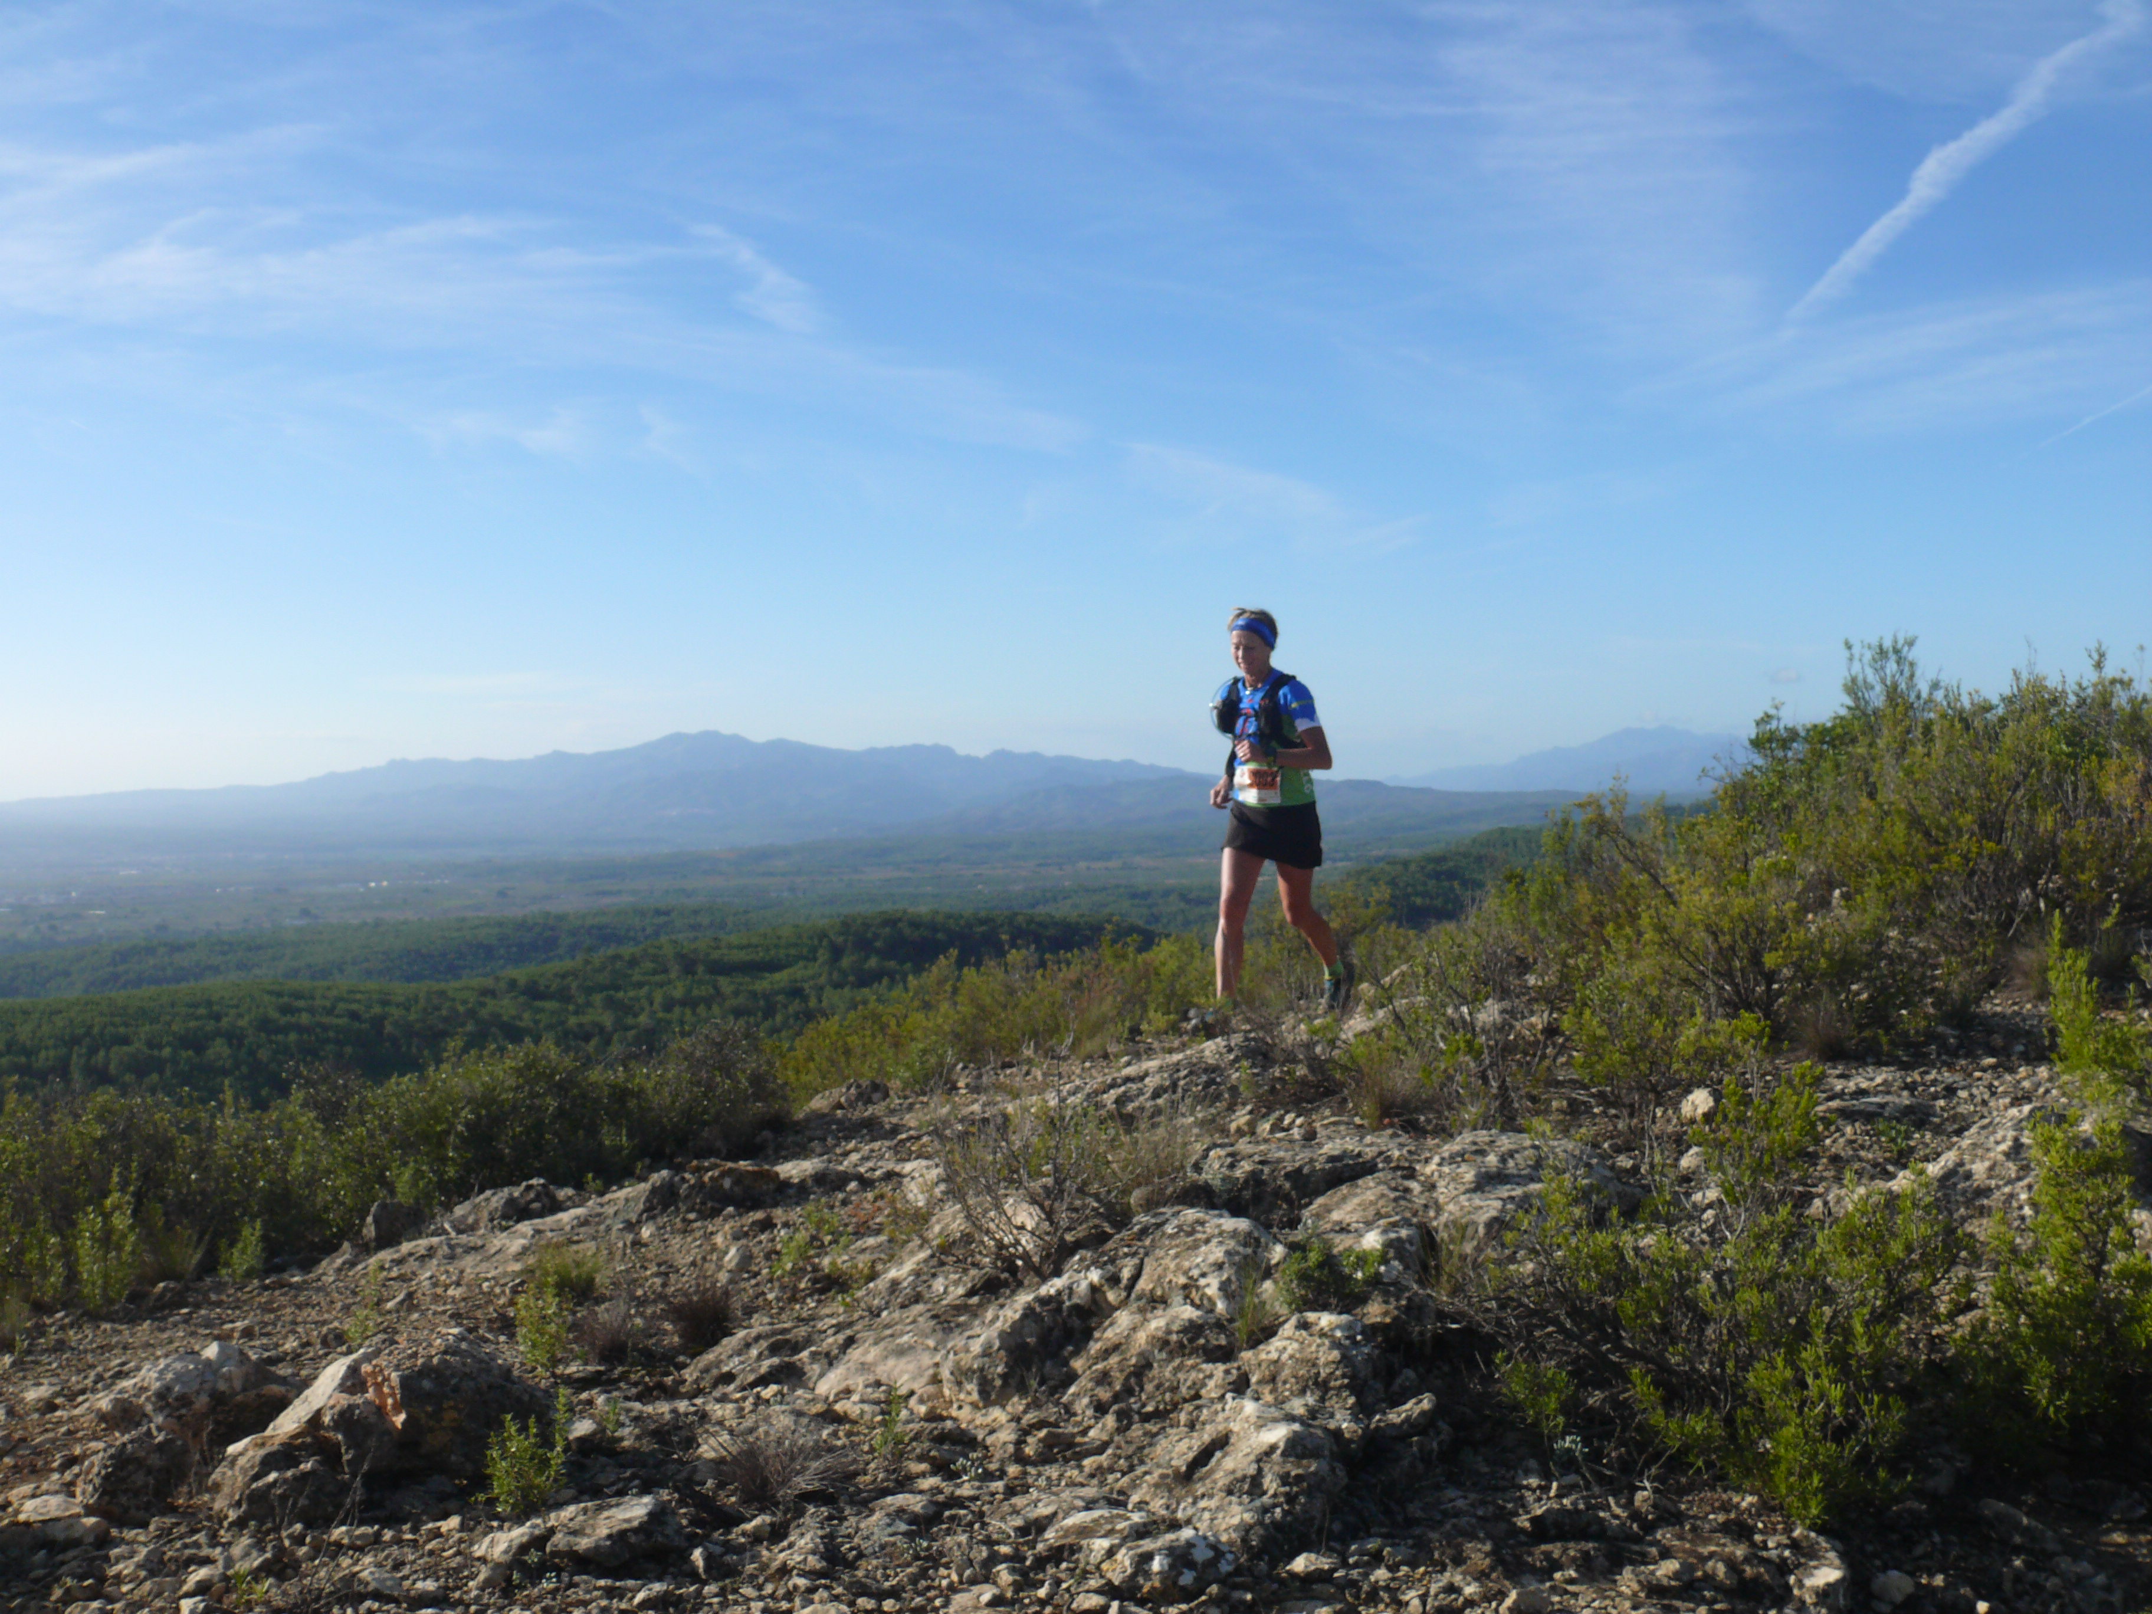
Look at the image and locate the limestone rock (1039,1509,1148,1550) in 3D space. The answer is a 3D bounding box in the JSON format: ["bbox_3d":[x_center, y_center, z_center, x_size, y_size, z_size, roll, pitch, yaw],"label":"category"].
[{"bbox_3d":[0.027,1.112,3.350,0.163,0.050,0.120,0,0,0],"label":"limestone rock"}]

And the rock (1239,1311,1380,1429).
[{"bbox_3d":[0.397,0.958,3.700,0.235,0.165,0.210,0,0,6],"label":"rock"}]

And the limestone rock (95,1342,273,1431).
[{"bbox_3d":[-1.805,1.169,4.400,0.350,0.155,0.280,0,0,-22],"label":"limestone rock"}]

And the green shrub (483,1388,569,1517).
[{"bbox_3d":[-1.036,1.217,4.100,0.155,0.225,0.145,0,1,0],"label":"green shrub"}]

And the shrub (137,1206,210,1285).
[{"bbox_3d":[-2.448,1.190,5.900,0.190,0.200,0.170,0,1,0],"label":"shrub"}]

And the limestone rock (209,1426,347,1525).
[{"bbox_3d":[-1.670,1.401,4.550,0.280,0.185,0.240,0,0,0],"label":"limestone rock"}]

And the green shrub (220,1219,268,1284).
[{"bbox_3d":[-2.067,1.104,5.400,0.115,0.150,0.110,0,0,-21],"label":"green shrub"}]

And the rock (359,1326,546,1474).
[{"bbox_3d":[-1.369,1.299,4.750,0.420,0.270,0.360,0,0,0],"label":"rock"}]

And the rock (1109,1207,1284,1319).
[{"bbox_3d":[0.296,1.118,5.350,0.400,0.230,0.350,0,0,0],"label":"rock"}]

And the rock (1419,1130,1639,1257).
[{"bbox_3d":[1.127,0.960,5.400,0.530,0.240,0.430,0,1,0],"label":"rock"}]

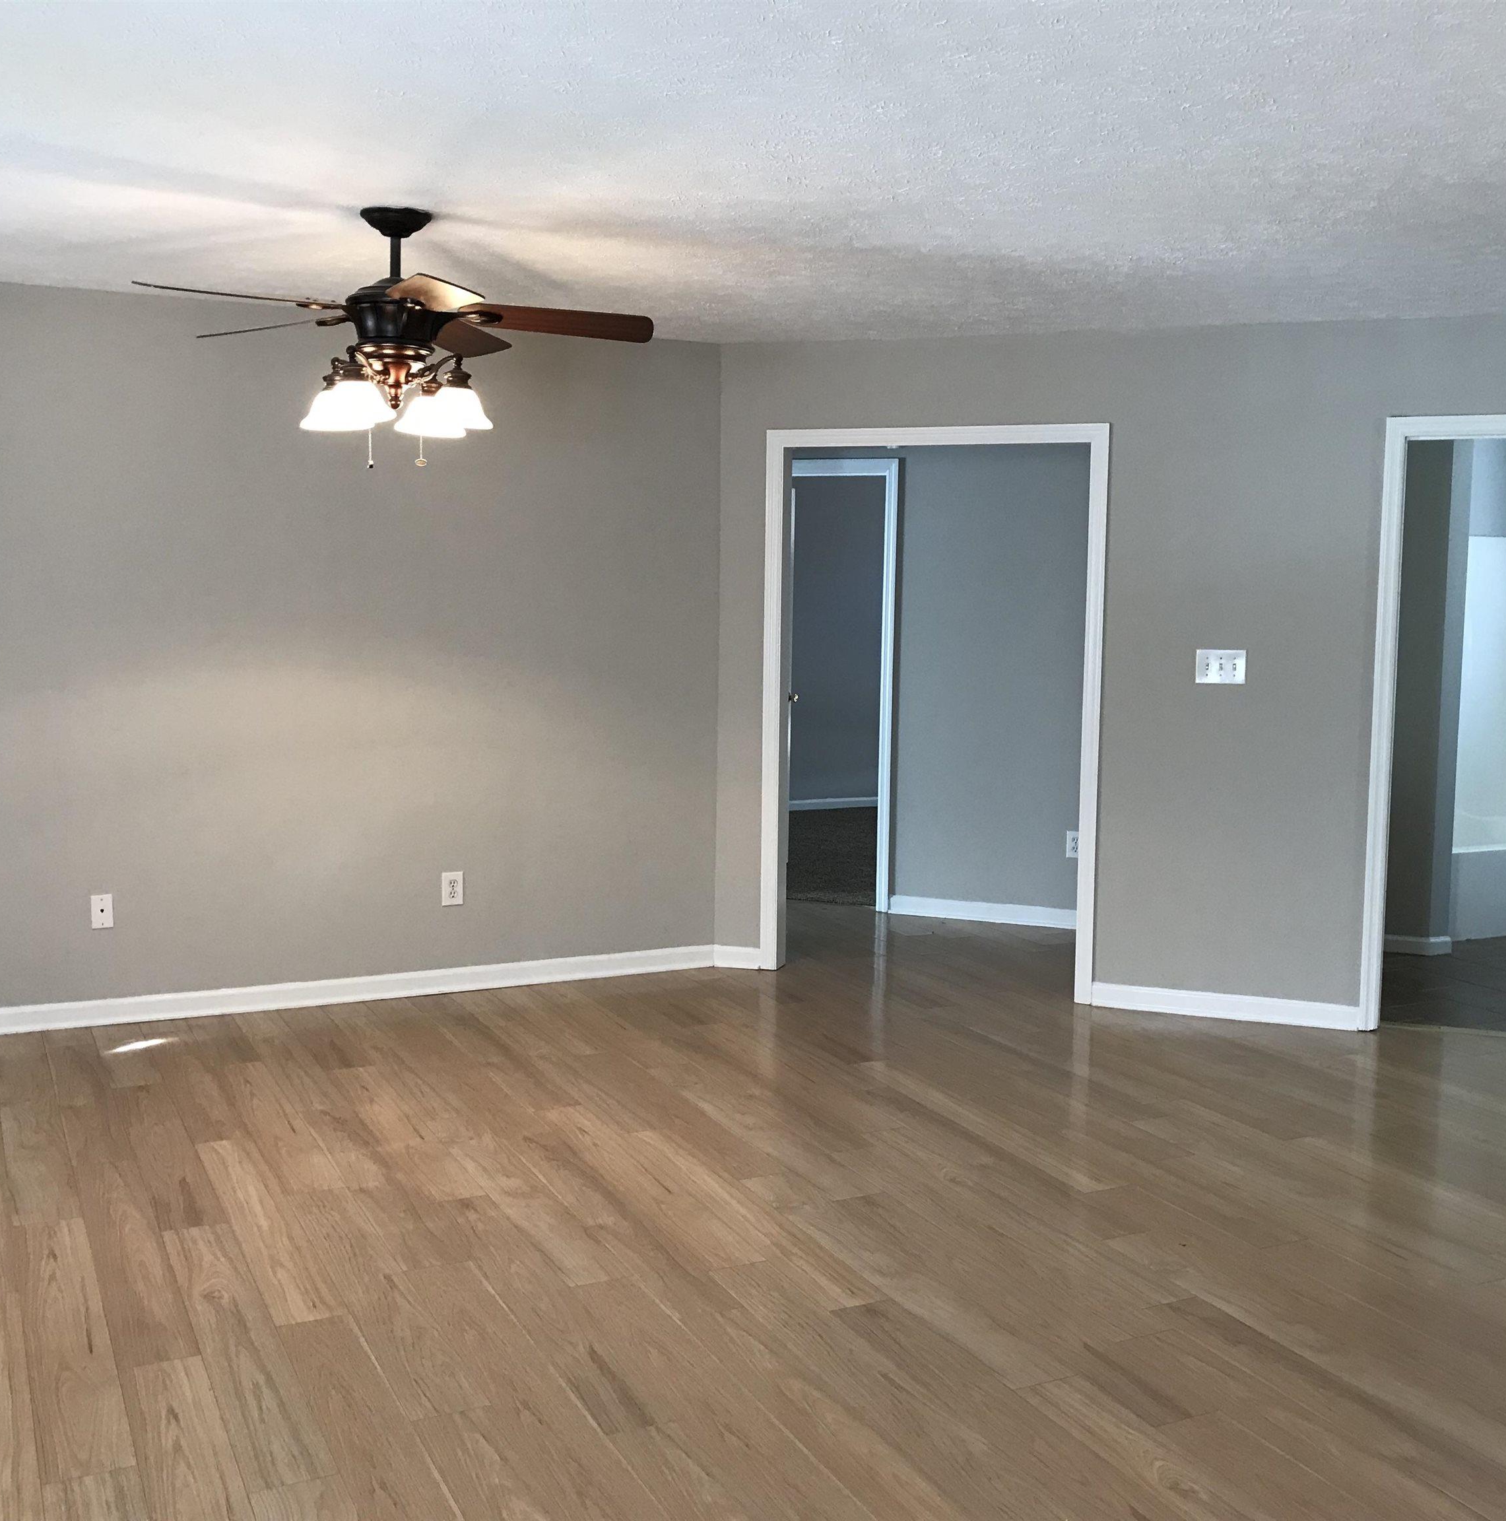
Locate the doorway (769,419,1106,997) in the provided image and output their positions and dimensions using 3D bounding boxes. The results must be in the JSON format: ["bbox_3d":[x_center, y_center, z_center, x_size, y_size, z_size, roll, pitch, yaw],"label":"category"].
[{"bbox_3d":[0.666,-0.186,6.175,1.292,2.092,0.140,3,6,20],"label":"doorway"}]

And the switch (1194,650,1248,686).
[{"bbox_3d":[1.638,-0.325,5.738,0.163,0.115,0.014,3,6,20],"label":"switch"}]

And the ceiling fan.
[{"bbox_3d":[-0.901,-1.102,4.149,1.300,0.570,1.280,1,6,0],"label":"ceiling fan"}]

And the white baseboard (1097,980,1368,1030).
[{"bbox_3d":[1.668,0.871,5.837,0.917,0.082,0.016,3,6,20],"label":"white baseboard"}]

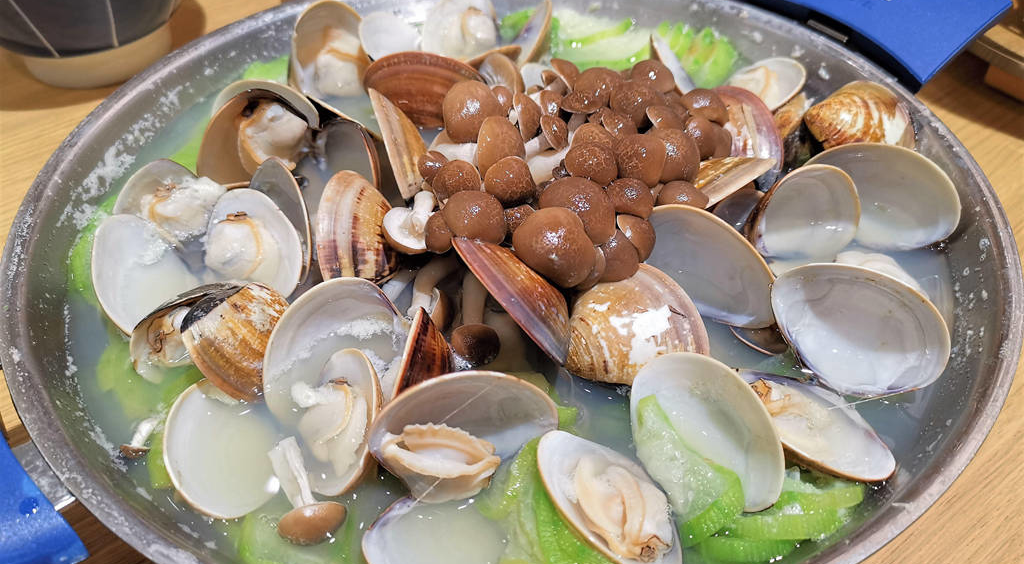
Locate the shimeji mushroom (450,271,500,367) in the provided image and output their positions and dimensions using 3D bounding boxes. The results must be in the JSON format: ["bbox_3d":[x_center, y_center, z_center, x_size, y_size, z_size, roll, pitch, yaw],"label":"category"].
[{"bbox_3d":[-0.010,0.010,0.223,0.014,0.014,0.034,-3,53,-2],"label":"shimeji mushroom"}]

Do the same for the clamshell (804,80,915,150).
[{"bbox_3d":[0.126,-0.053,0.290,0.039,0.022,0.042,8,59,1],"label":"clamshell"}]

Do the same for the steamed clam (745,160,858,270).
[{"bbox_3d":[0.099,-0.021,0.269,0.037,0.011,0.031,-41,97,-10],"label":"steamed clam"}]

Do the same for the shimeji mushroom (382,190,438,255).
[{"bbox_3d":[-0.030,-0.017,0.230,0.015,0.019,0.014,14,45,-11],"label":"shimeji mushroom"}]

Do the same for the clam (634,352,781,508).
[{"bbox_3d":[0.048,0.041,0.210,0.048,0.014,0.039,39,53,-3],"label":"clam"}]

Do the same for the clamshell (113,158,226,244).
[{"bbox_3d":[-0.119,-0.026,0.280,0.038,0.031,0.012,-12,1,12],"label":"clamshell"}]

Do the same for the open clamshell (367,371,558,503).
[{"bbox_3d":[-0.011,0.040,0.192,0.043,0.014,0.033,-8,54,-6],"label":"open clamshell"}]

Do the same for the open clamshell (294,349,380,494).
[{"bbox_3d":[-0.041,0.039,0.213,0.032,0.012,0.039,-27,56,31],"label":"open clamshell"}]

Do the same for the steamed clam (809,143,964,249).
[{"bbox_3d":[0.124,-0.026,0.275,0.052,0.015,0.043,14,62,5],"label":"steamed clam"}]

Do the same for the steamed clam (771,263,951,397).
[{"bbox_3d":[0.089,0.015,0.209,0.044,0.014,0.035,29,71,20],"label":"steamed clam"}]

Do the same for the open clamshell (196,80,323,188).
[{"bbox_3d":[-0.087,-0.050,0.274,0.041,0.022,0.034,-15,87,-16],"label":"open clamshell"}]

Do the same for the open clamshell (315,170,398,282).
[{"bbox_3d":[-0.046,-0.016,0.236,0.033,0.040,0.016,5,4,22],"label":"open clamshell"}]

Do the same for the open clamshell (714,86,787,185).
[{"bbox_3d":[0.075,-0.047,0.263,0.033,0.040,0.016,-17,5,-24],"label":"open clamshell"}]

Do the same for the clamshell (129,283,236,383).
[{"bbox_3d":[-0.092,0.014,0.231,0.037,0.031,0.012,-40,38,11],"label":"clamshell"}]

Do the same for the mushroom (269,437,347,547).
[{"bbox_3d":[-0.046,0.045,0.176,0.015,0.015,0.025,-17,51,-16],"label":"mushroom"}]

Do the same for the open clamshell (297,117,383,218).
[{"bbox_3d":[-0.054,-0.031,0.261,0.034,0.014,0.043,-27,64,14],"label":"open clamshell"}]

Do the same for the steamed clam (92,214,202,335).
[{"bbox_3d":[-0.102,0.003,0.229,0.032,0.014,0.043,-26,76,-39],"label":"steamed clam"}]

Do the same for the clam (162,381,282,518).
[{"bbox_3d":[-0.066,0.041,0.195,0.032,0.013,0.041,-13,50,-18],"label":"clam"}]

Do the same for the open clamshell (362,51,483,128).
[{"bbox_3d":[-0.032,-0.062,0.291,0.048,0.040,0.014,7,44,0],"label":"open clamshell"}]

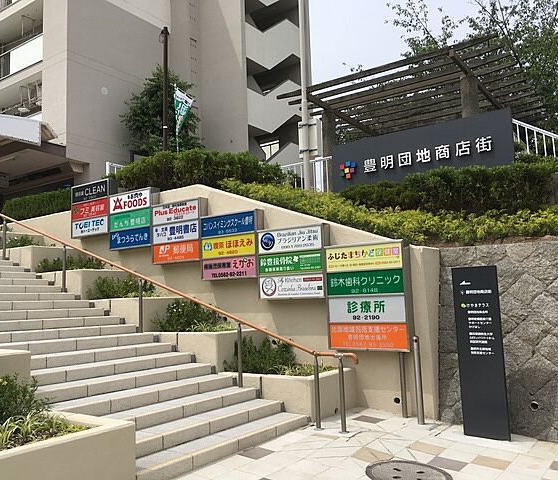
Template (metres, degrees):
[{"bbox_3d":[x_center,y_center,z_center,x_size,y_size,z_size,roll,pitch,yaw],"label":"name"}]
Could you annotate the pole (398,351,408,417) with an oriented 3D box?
[{"bbox_3d":[1.499,1.731,6.447,0.060,0.790,0.060,-6,-7,34],"label":"pole"}]

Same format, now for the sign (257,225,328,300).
[{"bbox_3d":[0.216,0.340,7.710,1.110,1.008,0.217,-6,-8,34],"label":"sign"}]

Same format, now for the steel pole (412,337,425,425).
[{"bbox_3d":[1.644,1.638,6.284,0.080,1.002,0.080,-6,-8,34],"label":"steel pole"}]

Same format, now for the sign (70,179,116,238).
[{"bbox_3d":[-3.583,-0.590,10.410,1.110,1.008,0.217,-6,-8,34],"label":"sign"}]

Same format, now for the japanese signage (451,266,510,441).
[{"bbox_3d":[2.083,1.147,5.534,0.450,1.723,0.058,-7,-7,38],"label":"japanese signage"}]

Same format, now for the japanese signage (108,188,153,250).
[{"bbox_3d":[-2.497,-0.337,9.252,1.060,0.975,0.180,-6,-7,34],"label":"japanese signage"}]

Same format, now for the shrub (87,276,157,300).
[{"bbox_3d":[-2.670,0.831,9.193,0.901,0.435,0.657,-6,-7,34],"label":"shrub"}]

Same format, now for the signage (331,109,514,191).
[{"bbox_3d":[2.518,-1.488,9.941,3.431,1.100,0.120,-6,-8,34],"label":"signage"}]

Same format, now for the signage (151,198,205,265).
[{"bbox_3d":[-1.596,-0.120,8.632,1.060,0.975,0.180,-6,-7,34],"label":"signage"}]

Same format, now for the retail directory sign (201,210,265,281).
[{"bbox_3d":[-0.699,0.098,8.026,1.060,0.975,0.180,-6,-7,34],"label":"retail directory sign"}]

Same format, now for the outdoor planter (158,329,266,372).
[{"bbox_3d":[-1.079,1.614,7.910,1.389,0.532,1.092,-6,-8,34],"label":"outdoor planter"}]

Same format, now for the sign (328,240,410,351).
[{"bbox_3d":[1.129,0.718,6.799,1.084,1.332,0.180,-6,-7,34],"label":"sign"}]

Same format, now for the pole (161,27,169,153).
[{"bbox_3d":[-2.687,-2.795,12.706,0.150,4.800,0.150,-6,-8,34],"label":"pole"}]

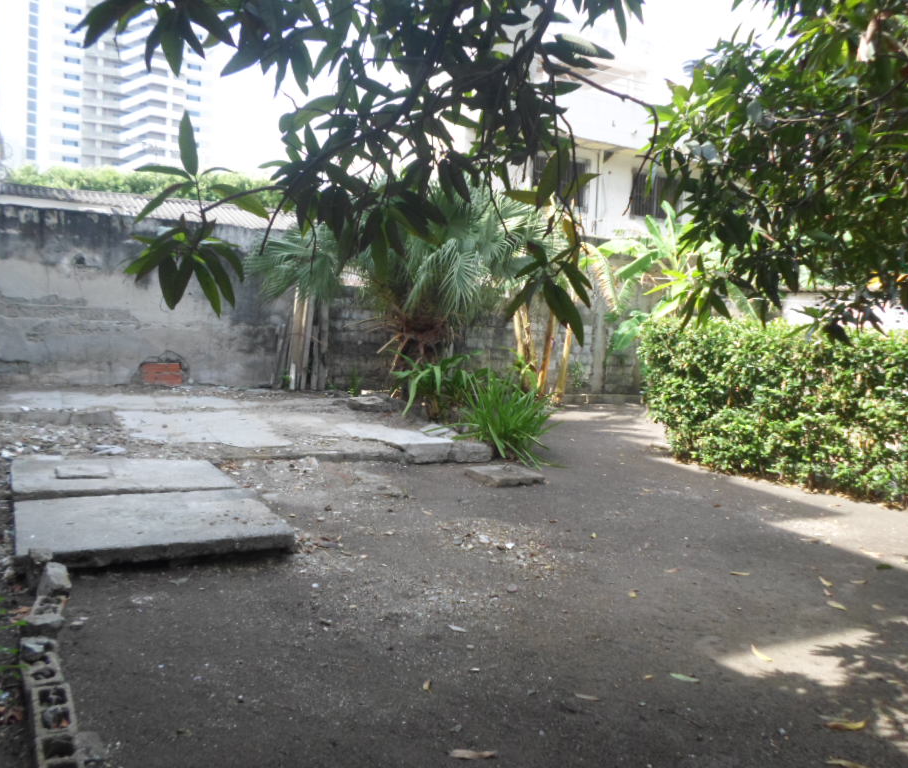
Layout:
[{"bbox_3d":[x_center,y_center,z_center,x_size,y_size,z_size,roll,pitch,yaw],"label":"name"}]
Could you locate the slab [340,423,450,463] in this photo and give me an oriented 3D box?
[{"bbox_3d":[-0.710,0.661,8.438,0.800,0.200,1.450,-1,6,-37],"label":"slab"}]

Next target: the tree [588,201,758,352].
[{"bbox_3d":[4.133,-1.558,13.800,2.900,3.700,2.500,2,3,0],"label":"tree"}]

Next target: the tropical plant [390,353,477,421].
[{"bbox_3d":[-0.288,0.035,10.400,1.200,0.970,1.100,2,3,0],"label":"tropical plant"}]

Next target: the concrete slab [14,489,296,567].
[{"bbox_3d":[-2.169,1.004,5.303,1.670,0.100,1.380,1,5,-28],"label":"concrete slab"}]

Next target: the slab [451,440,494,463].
[{"bbox_3d":[0.187,0.731,8.089,0.430,0.200,0.320,2,5,-5],"label":"slab"}]

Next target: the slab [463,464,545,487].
[{"bbox_3d":[0.500,0.894,7.159,0.580,0.070,0.550,0,6,-29],"label":"slab"}]

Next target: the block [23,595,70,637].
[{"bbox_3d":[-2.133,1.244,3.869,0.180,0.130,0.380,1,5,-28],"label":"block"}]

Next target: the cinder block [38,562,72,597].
[{"bbox_3d":[-2.332,1.199,4.336,0.180,0.140,0.320,1,5,-28],"label":"cinder block"}]

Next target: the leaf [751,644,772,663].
[{"bbox_3d":[1.457,1.263,3.513,0.050,0.025,0.170,1,5,-15],"label":"leaf"}]

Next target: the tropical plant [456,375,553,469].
[{"bbox_3d":[0.564,0.362,8.258,1.050,0.950,1.000,3,5,0],"label":"tropical plant"}]

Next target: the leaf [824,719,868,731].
[{"bbox_3d":[1.719,1.480,3.236,0.180,0.025,0.055,2,5,-11],"label":"leaf"}]

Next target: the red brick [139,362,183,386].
[{"bbox_3d":[-5.003,-0.164,12.635,0.640,0.370,0.120,1,3,-28],"label":"red brick"}]

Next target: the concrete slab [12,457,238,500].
[{"bbox_3d":[-2.748,0.792,6.159,1.600,0.110,1.200,0,5,-27],"label":"concrete slab"}]

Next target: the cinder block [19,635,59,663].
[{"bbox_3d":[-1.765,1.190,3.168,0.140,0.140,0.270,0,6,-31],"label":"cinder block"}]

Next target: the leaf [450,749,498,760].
[{"bbox_3d":[0.076,1.421,2.847,0.185,0.020,0.050,3,5,1],"label":"leaf"}]

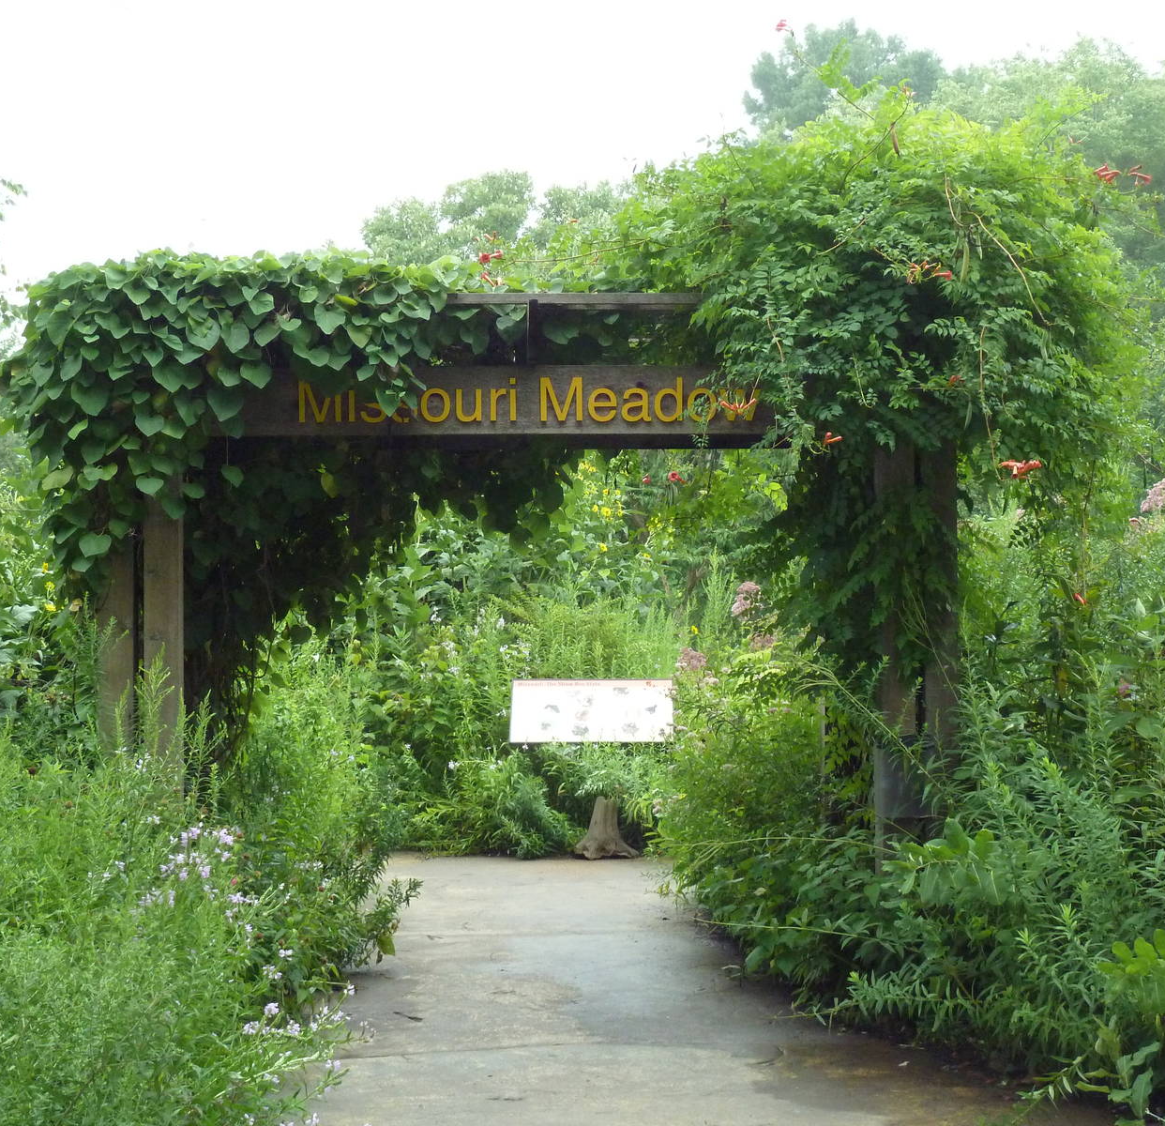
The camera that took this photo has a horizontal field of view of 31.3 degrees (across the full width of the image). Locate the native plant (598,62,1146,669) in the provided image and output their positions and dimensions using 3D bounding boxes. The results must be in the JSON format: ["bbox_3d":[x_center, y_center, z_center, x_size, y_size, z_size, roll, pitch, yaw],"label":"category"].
[{"bbox_3d":[1.200,-0.800,8.750,2.280,2.450,2.000,0,1,0],"label":"native plant"}]

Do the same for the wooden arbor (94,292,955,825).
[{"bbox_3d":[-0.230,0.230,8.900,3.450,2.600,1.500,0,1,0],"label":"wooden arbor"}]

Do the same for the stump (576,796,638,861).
[{"bbox_3d":[0.125,1.365,10.850,0.345,0.310,0.330,0,1,0],"label":"stump"}]

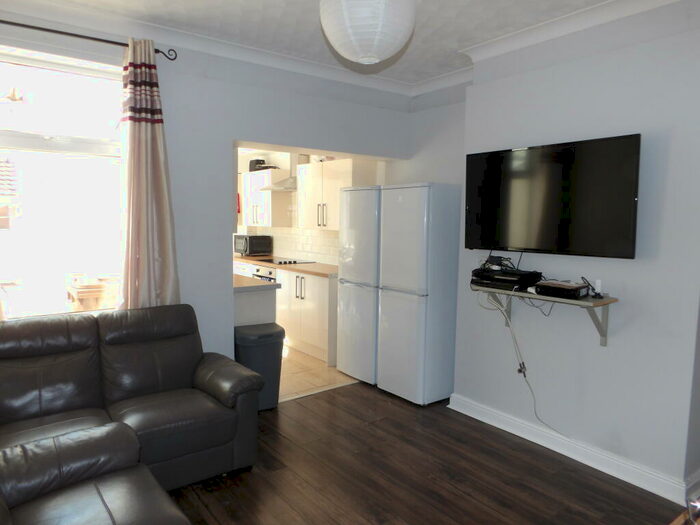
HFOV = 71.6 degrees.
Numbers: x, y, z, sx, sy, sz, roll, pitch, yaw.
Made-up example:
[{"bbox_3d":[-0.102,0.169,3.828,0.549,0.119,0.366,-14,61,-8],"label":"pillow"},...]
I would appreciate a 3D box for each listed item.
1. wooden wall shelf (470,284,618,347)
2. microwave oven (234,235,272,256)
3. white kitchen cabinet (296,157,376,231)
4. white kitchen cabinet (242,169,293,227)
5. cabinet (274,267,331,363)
[{"bbox_3d":[1.161,0.323,2.996,0.289,0.293,0.802,-4,7,-37],"label":"wooden wall shelf"},{"bbox_3d":[-1.363,-0.237,6.837,0.351,0.266,0.466,-4,7,-37],"label":"microwave oven"},{"bbox_3d":[-0.162,-0.718,5.281,0.323,0.710,1.023,-4,7,-37],"label":"white kitchen cabinet"},{"bbox_3d":[-1.106,-0.847,6.522,0.323,0.715,0.807,-4,7,-37],"label":"white kitchen cabinet"},{"bbox_3d":[-0.297,0.532,5.334,0.574,0.882,1.045,-4,7,-37],"label":"cabinet"}]

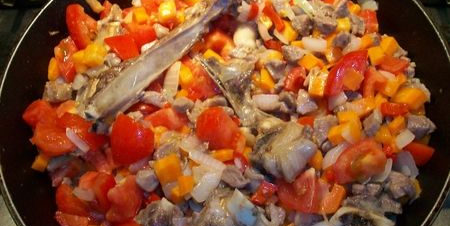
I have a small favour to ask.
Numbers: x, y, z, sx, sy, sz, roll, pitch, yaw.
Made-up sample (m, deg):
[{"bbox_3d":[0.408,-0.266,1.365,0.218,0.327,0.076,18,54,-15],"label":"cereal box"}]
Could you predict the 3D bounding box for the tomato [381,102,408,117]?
[{"bbox_3d":[0.117,-0.002,0.305,0.019,0.010,0.010,-1,59,2],"label":"tomato"}]

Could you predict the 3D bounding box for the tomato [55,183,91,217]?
[{"bbox_3d":[-0.101,0.057,0.293,0.024,0.020,0.022,-1,59,2],"label":"tomato"}]

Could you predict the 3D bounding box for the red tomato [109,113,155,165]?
[{"bbox_3d":[-0.063,0.017,0.301,0.030,0.028,0.034,-1,59,2],"label":"red tomato"}]

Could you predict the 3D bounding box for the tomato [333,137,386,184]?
[{"bbox_3d":[0.086,0.031,0.284,0.035,0.025,0.030,-1,59,2],"label":"tomato"}]

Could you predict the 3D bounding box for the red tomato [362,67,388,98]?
[{"bbox_3d":[0.108,-0.022,0.317,0.021,0.020,0.023,-1,59,2],"label":"red tomato"}]

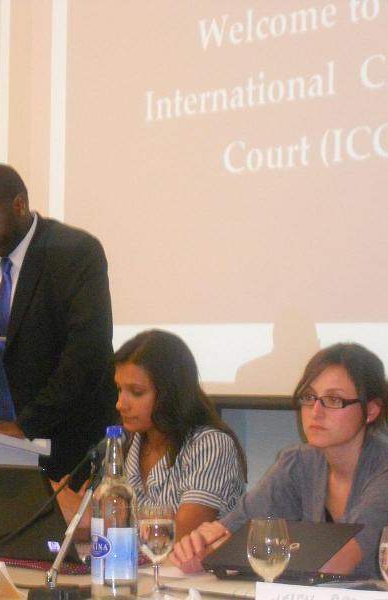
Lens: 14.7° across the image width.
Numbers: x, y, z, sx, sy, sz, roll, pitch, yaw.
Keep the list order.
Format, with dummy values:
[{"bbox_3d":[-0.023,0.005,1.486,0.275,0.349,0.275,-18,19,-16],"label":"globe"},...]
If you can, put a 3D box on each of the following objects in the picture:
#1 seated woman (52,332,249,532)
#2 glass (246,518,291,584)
[{"bbox_3d":[-0.165,0.700,3.650,0.540,1.250,0.780,-2,-3,38],"label":"seated woman"},{"bbox_3d":[0.124,0.455,2.500,0.073,0.170,0.073,0,-3,0],"label":"glass"}]

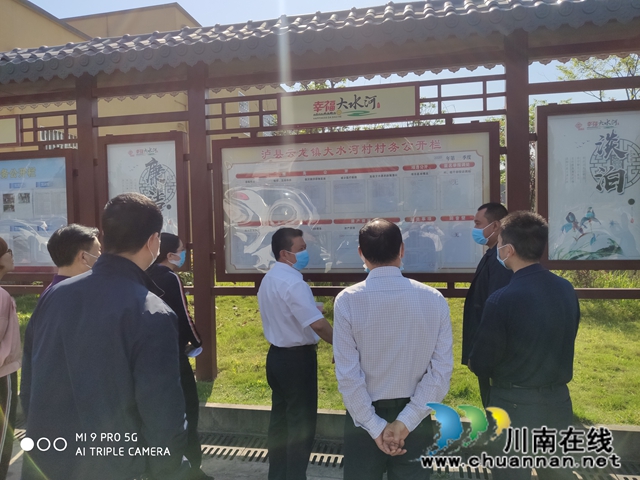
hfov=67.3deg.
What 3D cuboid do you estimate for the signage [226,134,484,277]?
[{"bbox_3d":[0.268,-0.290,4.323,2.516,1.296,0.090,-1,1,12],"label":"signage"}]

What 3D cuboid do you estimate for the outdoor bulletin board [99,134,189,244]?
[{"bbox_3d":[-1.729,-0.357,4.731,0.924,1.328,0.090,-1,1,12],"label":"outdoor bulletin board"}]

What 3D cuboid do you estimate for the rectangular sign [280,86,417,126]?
[{"bbox_3d":[0.245,-1.186,4.296,1.220,0.289,0.050,-1,1,12],"label":"rectangular sign"}]

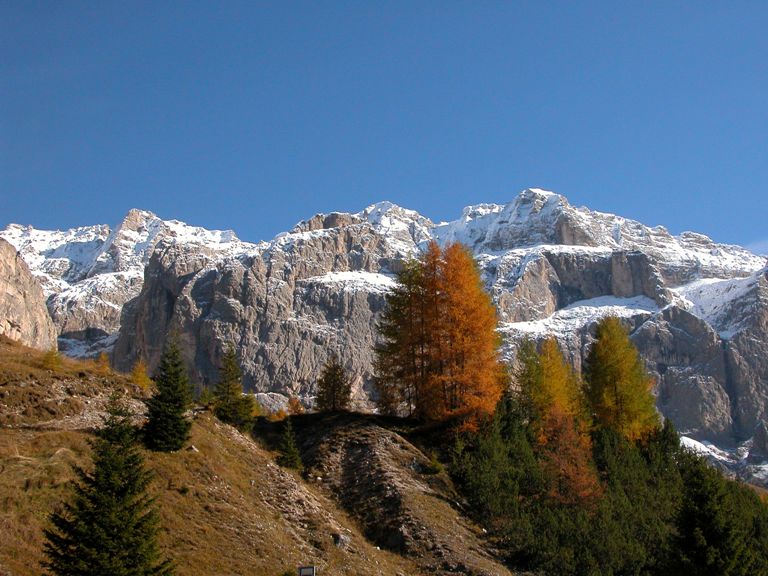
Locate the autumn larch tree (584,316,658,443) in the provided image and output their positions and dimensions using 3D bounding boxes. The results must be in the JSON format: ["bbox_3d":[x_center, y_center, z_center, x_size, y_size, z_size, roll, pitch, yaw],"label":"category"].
[{"bbox_3d":[13.032,5.240,56.000,3.980,7.350,3.900,0,-9,0],"label":"autumn larch tree"}]

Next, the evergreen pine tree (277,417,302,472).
[{"bbox_3d":[-3.796,6.327,41.000,1.020,2.170,1.000,0,-9,0],"label":"evergreen pine tree"}]

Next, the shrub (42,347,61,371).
[{"bbox_3d":[-20.850,4.421,64.000,1.110,1.500,1.080,0,-9,0],"label":"shrub"}]

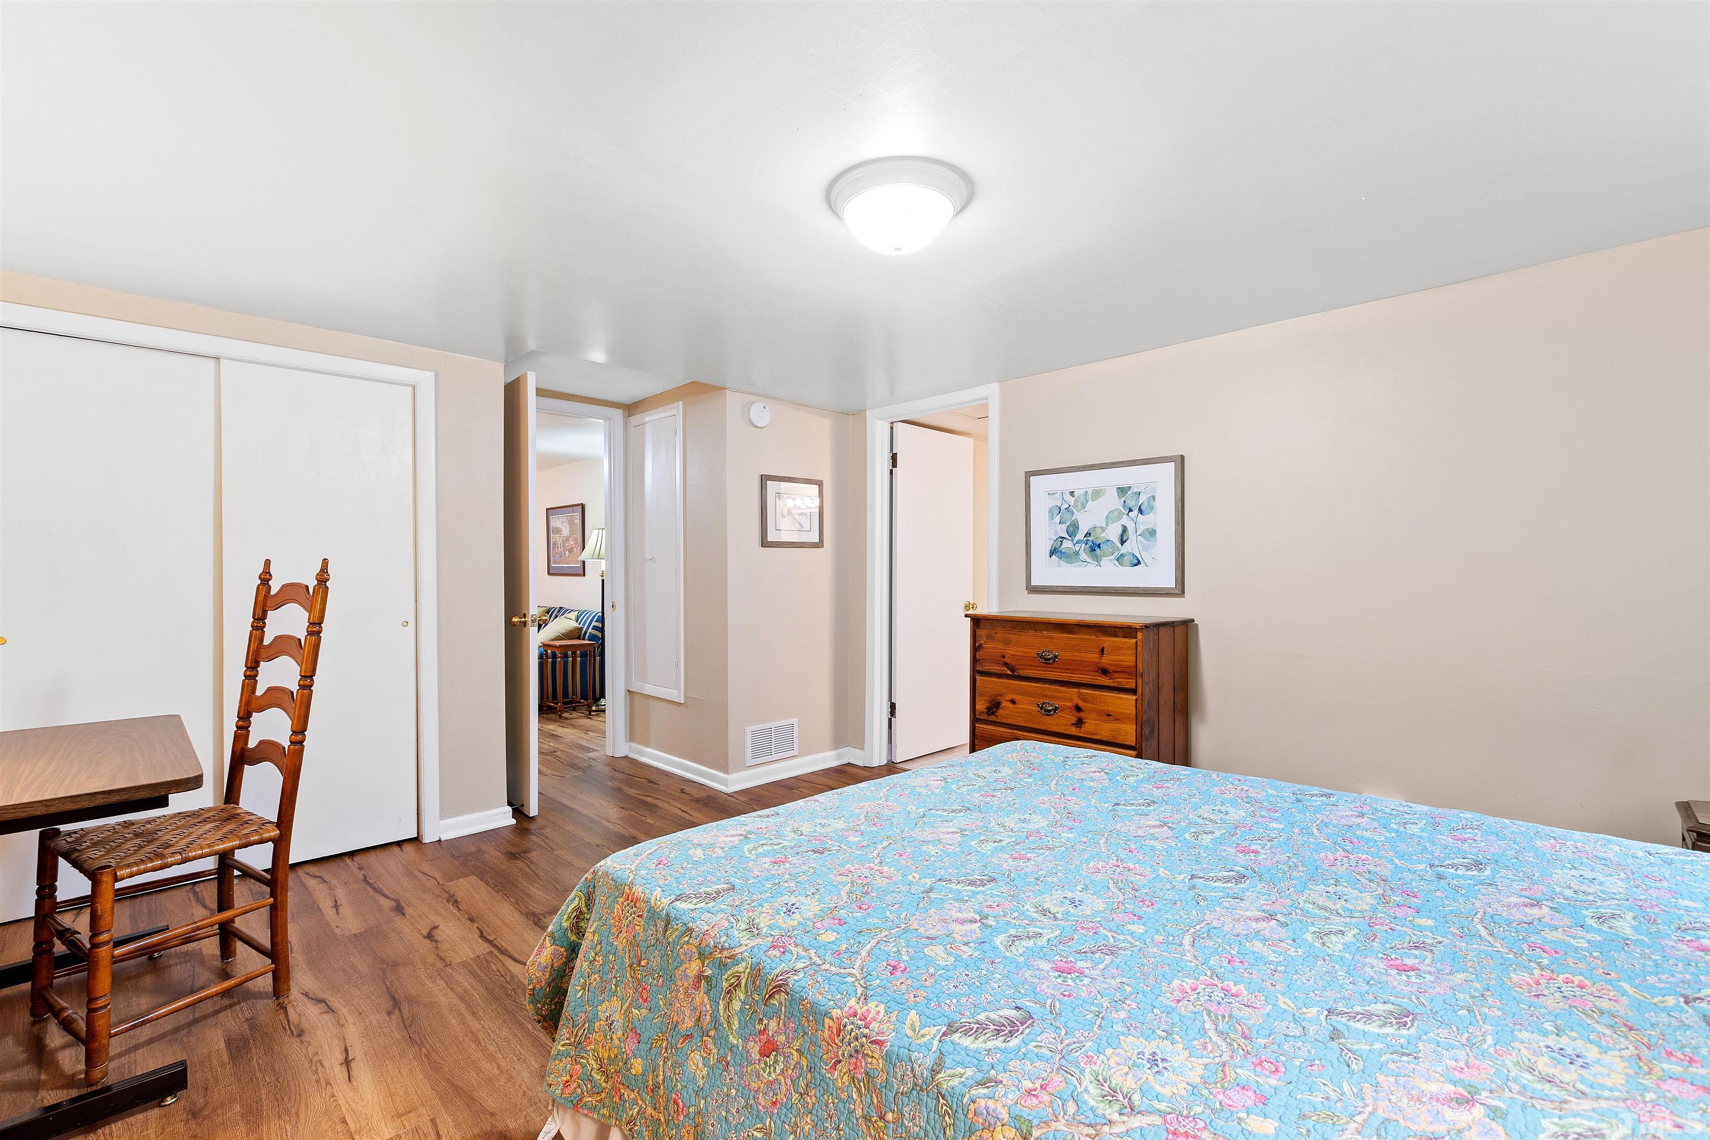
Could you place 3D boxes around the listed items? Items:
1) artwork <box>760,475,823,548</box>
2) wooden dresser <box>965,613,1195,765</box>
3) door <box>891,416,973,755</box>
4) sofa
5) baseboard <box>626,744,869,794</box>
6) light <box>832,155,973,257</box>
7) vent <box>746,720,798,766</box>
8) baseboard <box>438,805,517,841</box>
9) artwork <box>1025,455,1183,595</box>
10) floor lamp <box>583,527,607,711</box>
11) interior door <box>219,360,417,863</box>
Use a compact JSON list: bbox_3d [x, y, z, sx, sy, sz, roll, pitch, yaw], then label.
[{"bbox_3d":[-0.348,-0.323,4.041,0.452,0.402,0.022,-1,1,-44],"label":"artwork"},{"bbox_3d":[0.938,0.689,3.032,0.430,0.965,0.800,-1,1,-44],"label":"wooden dresser"},{"bbox_3d":[0.506,0.130,4.452,0.710,2.030,0.035,-1,1,-44],"label":"door"},{"bbox_3d":[-3.189,0.743,6.911,0.900,0.800,1.950,-1,1,-44],"label":"sofa"},{"bbox_3d":[-0.679,1.117,4.416,0.910,0.090,1.120,-1,1,-44],"label":"baseboard"},{"bbox_3d":[0.109,-0.851,1.740,0.360,0.150,0.360,0,1,0],"label":"light"},{"bbox_3d":[-0.454,0.950,3.953,0.357,0.207,0.015,-1,1,-44],"label":"vent"},{"bbox_3d":[-1.673,1.129,3.179,0.300,0.090,0.022,-1,1,-44],"label":"baseboard"},{"bbox_3d":[1.088,-0.185,3.202,0.025,0.580,0.750,-1,1,-44],"label":"artwork"},{"bbox_3d":[-2.155,0.390,5.959,0.430,1.520,0.430,-1,1,-44],"label":"floor lamp"},{"bbox_3d":[-2.112,0.192,2.858,0.630,1.960,0.035,-1,1,-44],"label":"interior door"}]

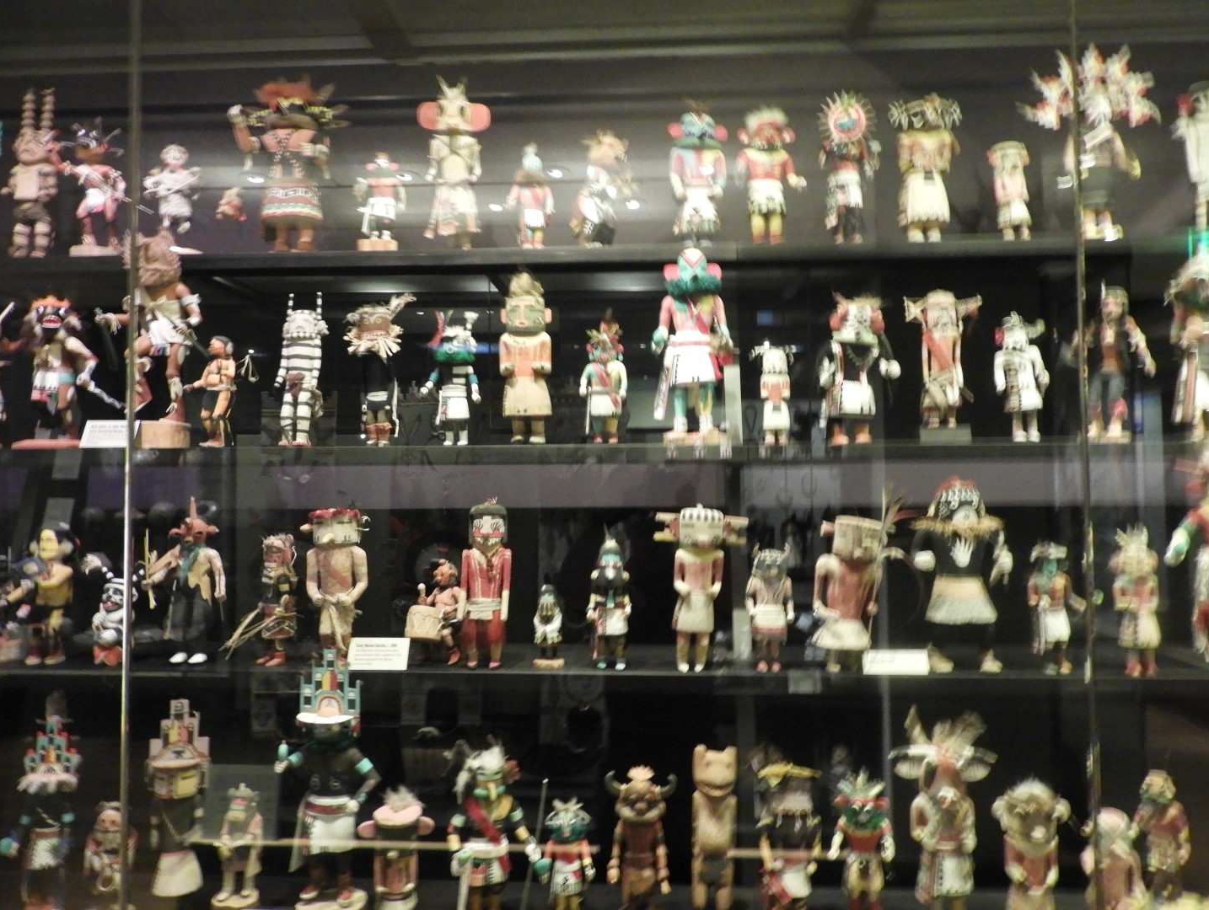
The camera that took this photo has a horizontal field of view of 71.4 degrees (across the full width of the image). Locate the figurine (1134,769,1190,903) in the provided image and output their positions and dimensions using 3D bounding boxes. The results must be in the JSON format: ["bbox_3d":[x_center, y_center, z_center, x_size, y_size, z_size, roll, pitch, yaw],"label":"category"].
[{"bbox_3d":[1.007,0.694,1.523,0.086,0.241,0.090,-1,-1,19],"label":"figurine"}]

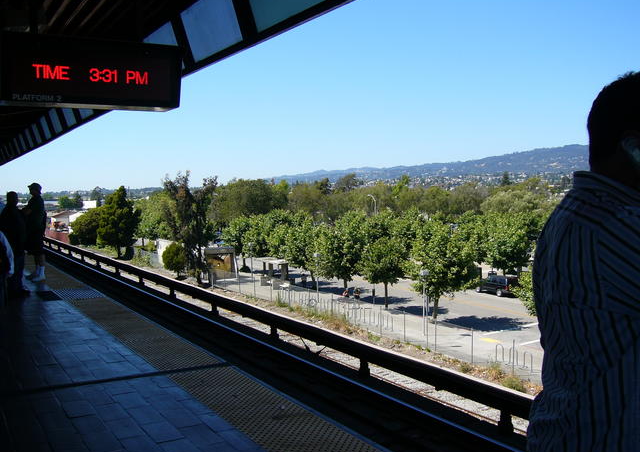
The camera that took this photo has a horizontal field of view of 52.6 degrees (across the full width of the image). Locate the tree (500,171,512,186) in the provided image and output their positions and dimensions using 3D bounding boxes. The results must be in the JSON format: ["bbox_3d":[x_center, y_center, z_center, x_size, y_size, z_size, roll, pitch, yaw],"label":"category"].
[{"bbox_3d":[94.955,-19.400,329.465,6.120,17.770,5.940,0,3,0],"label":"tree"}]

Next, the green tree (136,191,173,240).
[{"bbox_3d":[-28.885,-1.315,113.625,6.670,9.830,6.470,0,3,0],"label":"green tree"}]

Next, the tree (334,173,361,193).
[{"bbox_3d":[8.957,-9.948,210.111,8.700,14.810,8.700,-1,3,2],"label":"tree"}]

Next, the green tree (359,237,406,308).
[{"bbox_3d":[4.911,3.640,50.758,3.770,5.640,3.770,-1,3,6],"label":"green tree"}]

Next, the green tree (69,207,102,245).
[{"bbox_3d":[-42.316,-0.045,117.271,6.520,6.970,6.320,0,3,0],"label":"green tree"}]

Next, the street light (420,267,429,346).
[{"bbox_3d":[6.604,4.863,40.896,0.500,4.210,0.500,-1,3,9],"label":"street light"}]

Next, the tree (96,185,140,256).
[{"bbox_3d":[-29.643,-0.504,95.356,6.500,10.620,6.500,-2,3,-17],"label":"tree"}]

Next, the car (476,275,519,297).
[{"bbox_3d":[15.428,5.050,56.233,1.820,1.700,4.500,-3,4,-26],"label":"car"}]

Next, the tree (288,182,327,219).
[{"bbox_3d":[-2.704,-3.485,139.982,8.220,11.850,7.970,0,3,0],"label":"tree"}]

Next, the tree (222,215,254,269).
[{"bbox_3d":[-9.621,1.942,76.393,3.770,6.600,3.660,0,3,0],"label":"tree"}]

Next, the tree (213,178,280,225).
[{"bbox_3d":[-15.898,-3.917,139.963,14.710,12.710,14.270,0,3,0],"label":"tree"}]

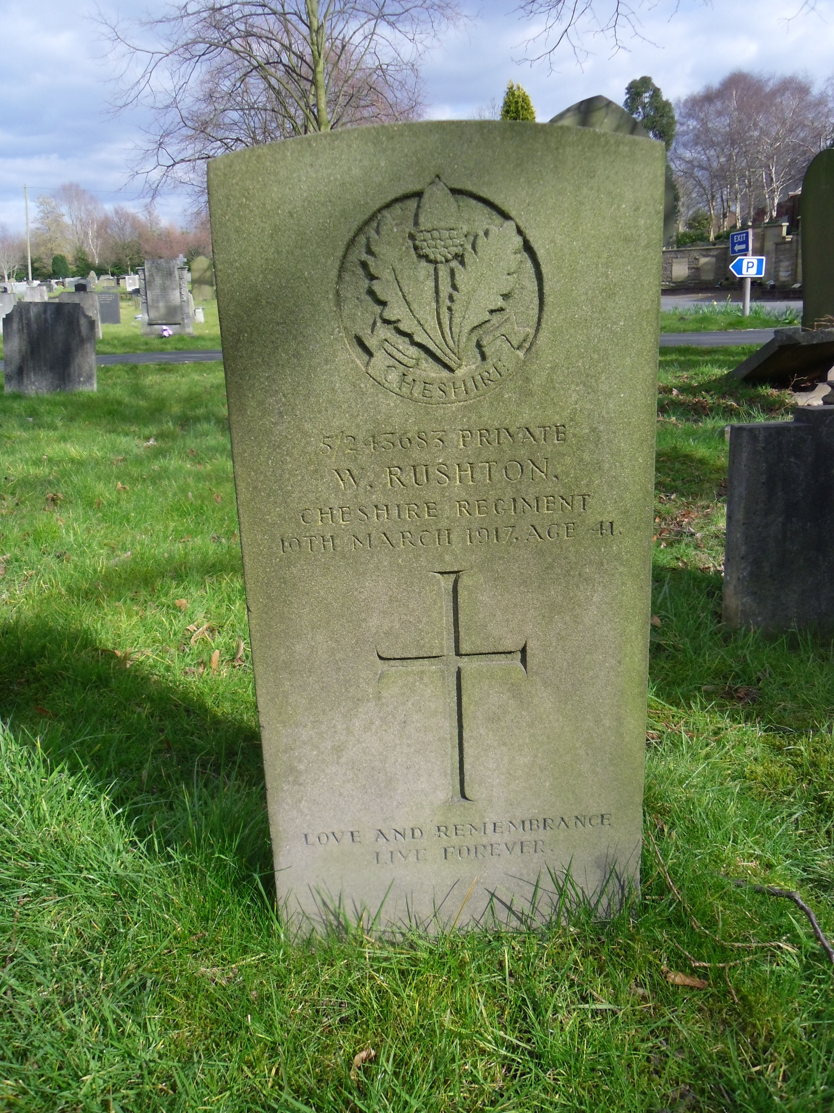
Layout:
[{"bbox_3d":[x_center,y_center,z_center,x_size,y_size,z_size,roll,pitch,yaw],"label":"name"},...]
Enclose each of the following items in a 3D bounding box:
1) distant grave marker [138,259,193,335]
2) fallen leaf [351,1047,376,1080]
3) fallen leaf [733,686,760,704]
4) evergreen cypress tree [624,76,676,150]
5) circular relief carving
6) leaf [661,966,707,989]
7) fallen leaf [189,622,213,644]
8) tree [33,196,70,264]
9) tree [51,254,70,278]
[{"bbox_3d":[-3.586,-3.698,14.200,0.750,1.050,0.300,-1,15,-1],"label":"distant grave marker"},{"bbox_3d":[-0.047,0.439,0.863,0.020,0.016,0.040,9,18,34],"label":"fallen leaf"},{"bbox_3d":[0.517,0.216,1.565,0.042,0.020,0.045,-1,15,0],"label":"fallen leaf"},{"bbox_3d":[10.540,-17.764,45.000,2.600,7.300,2.600,-1,15,0],"label":"evergreen cypress tree"},{"bbox_3d":[0.019,-0.226,0.862,0.179,0.190,0.015,-3,18,-2],"label":"circular relief carving"},{"bbox_3d":[0.256,0.403,0.953,0.052,0.014,0.020,7,17,29],"label":"leaf"},{"bbox_3d":[-0.412,0.147,1.903,0.025,0.022,0.065,8,18,32],"label":"fallen leaf"},{"bbox_3d":[-38.517,-33.846,105.000,3.900,8.000,3.900,-1,15,0],"label":"tree"},{"bbox_3d":[-28.614,-23.205,80.000,1.500,2.200,1.500,-1,15,0],"label":"tree"}]

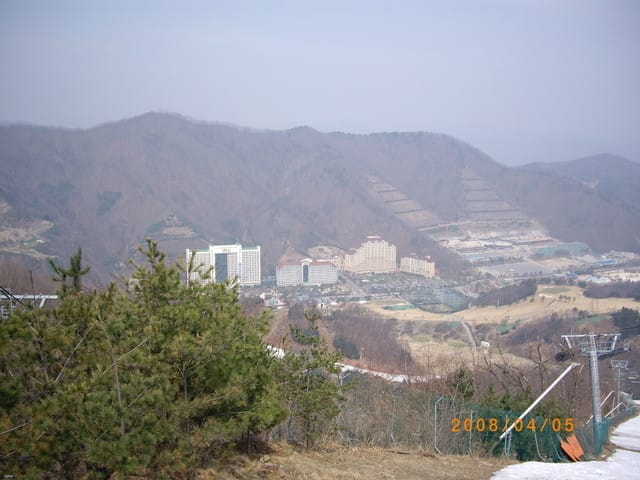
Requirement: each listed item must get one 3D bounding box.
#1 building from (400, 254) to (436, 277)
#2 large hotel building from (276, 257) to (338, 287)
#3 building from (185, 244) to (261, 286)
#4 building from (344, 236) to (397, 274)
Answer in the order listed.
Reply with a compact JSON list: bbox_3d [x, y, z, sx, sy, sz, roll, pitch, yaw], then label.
[{"bbox_3d":[173.030,45.657,1245.000,63.168,32.945,15.000,6,9,44],"label":"building"},{"bbox_3d":[-20.979,54.583,1175.000,100.166,39.928,20.000,-2,7,-17],"label":"large hotel building"},{"bbox_3d":[-159.176,43.748,1165.000,119.063,65.612,22.000,-2,7,-17],"label":"building"},{"bbox_3d":[90.794,27.140,1255.000,86.067,60.092,30.000,-1,7,-13],"label":"building"}]

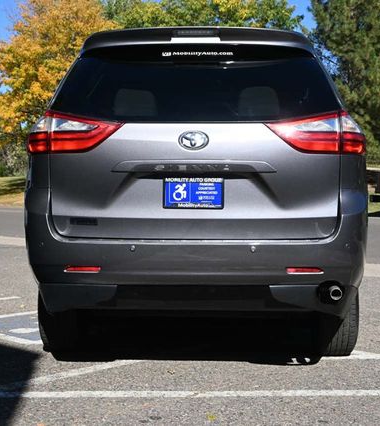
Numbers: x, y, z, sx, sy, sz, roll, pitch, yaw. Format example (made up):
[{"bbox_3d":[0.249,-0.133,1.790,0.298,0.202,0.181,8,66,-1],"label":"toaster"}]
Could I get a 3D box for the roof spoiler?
[{"bbox_3d":[0.043,-0.905,3.880,1.230,0.135,0.250,0,1,2],"label":"roof spoiler"}]

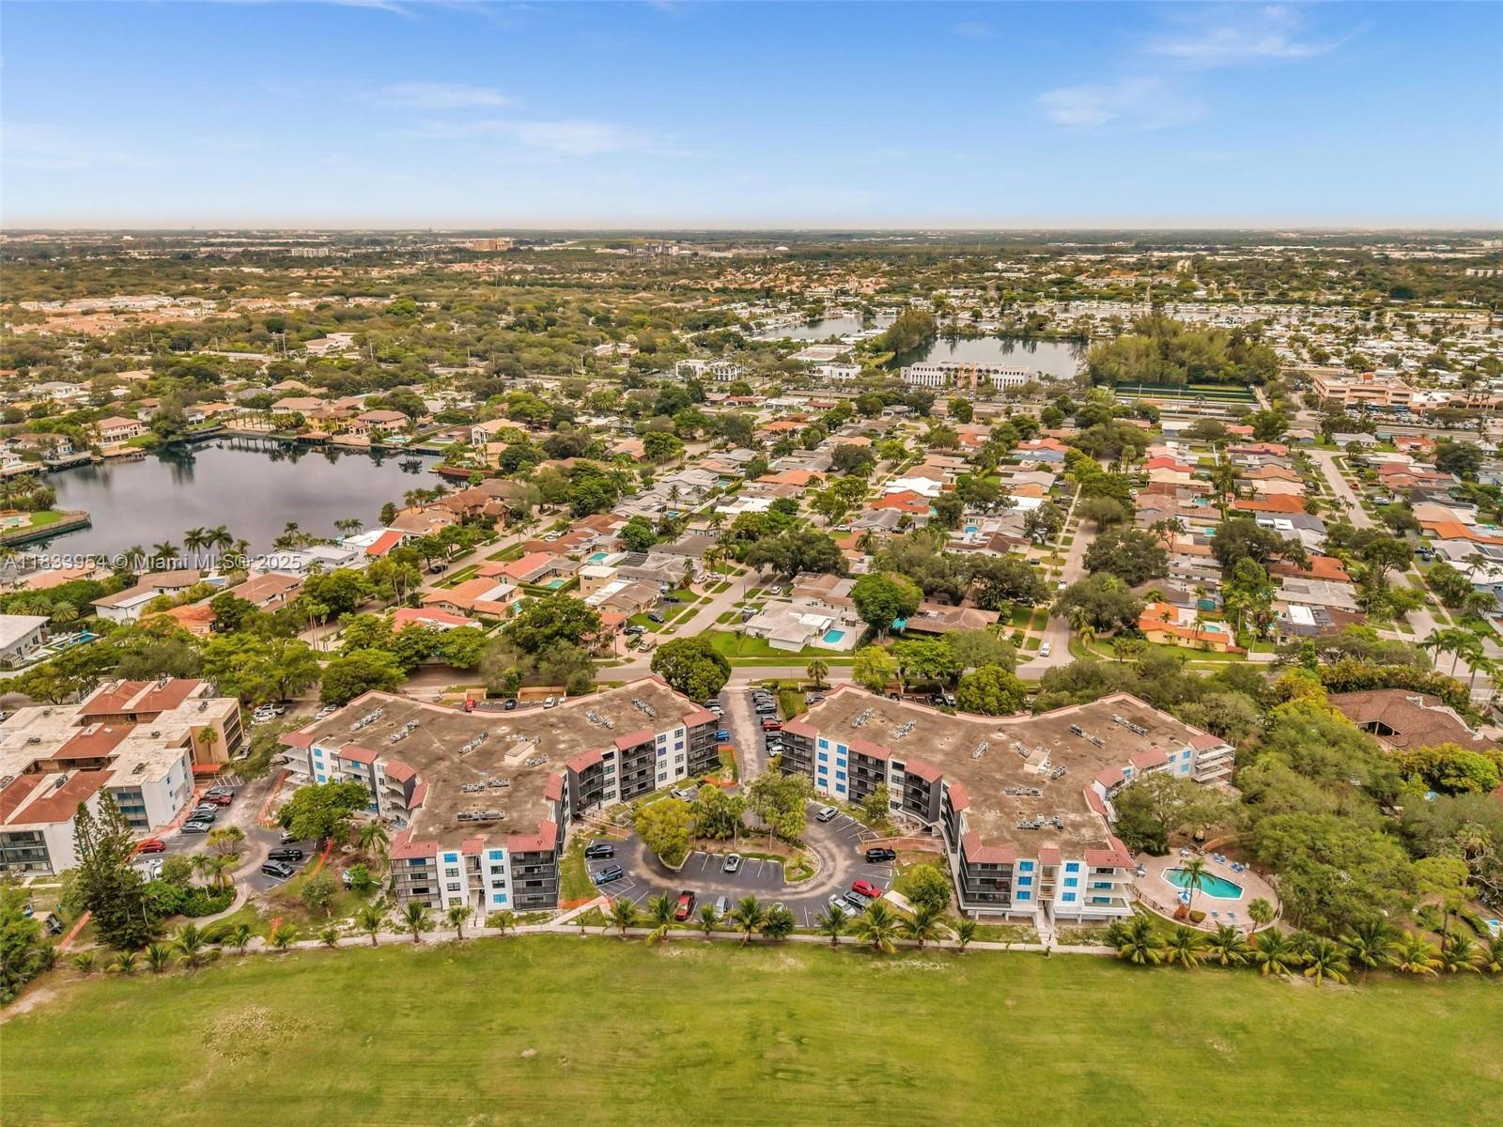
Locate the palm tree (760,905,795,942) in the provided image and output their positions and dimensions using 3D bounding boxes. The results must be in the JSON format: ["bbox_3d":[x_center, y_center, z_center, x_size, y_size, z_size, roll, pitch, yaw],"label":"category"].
[{"bbox_3d":[4.010,52.890,153.970,5.100,5.000,5.100,0,18,0],"label":"palm tree"}]

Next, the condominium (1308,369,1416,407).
[{"bbox_3d":[357.621,-100.079,611.607,43.200,11.230,50.000,7,19,19],"label":"condominium"}]

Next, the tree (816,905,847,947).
[{"bbox_3d":[11.474,52.187,149.582,4.400,6.380,4.400,0,18,0],"label":"tree"}]

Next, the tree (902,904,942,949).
[{"bbox_3d":[24.870,52.910,150.640,6.400,7.000,6.400,0,18,0],"label":"tree"}]

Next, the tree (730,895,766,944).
[{"bbox_3d":[-0.600,52.310,152.520,6.000,7.000,6.000,0,18,0],"label":"tree"}]

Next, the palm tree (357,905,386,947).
[{"bbox_3d":[-54.271,52.186,149.500,3.900,6.430,3.900,0,18,0],"label":"palm tree"}]

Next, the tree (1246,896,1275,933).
[{"bbox_3d":[73.944,51.645,151.745,3.700,6.080,3.700,0,18,0],"label":"tree"}]

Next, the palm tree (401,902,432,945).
[{"bbox_3d":[-49.370,52.570,152.190,4.900,6.700,4.900,0,18,0],"label":"palm tree"}]

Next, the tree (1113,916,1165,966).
[{"bbox_3d":[55.770,53.630,148.720,7.200,6.800,7.200,0,18,0],"label":"tree"}]

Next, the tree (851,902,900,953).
[{"bbox_3d":[18.050,52.820,150.750,7.200,7.100,7.200,0,18,0],"label":"tree"}]

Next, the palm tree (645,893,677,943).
[{"bbox_3d":[-12.790,51.277,150.792,4.700,7.370,4.700,0,18,0],"label":"palm tree"}]

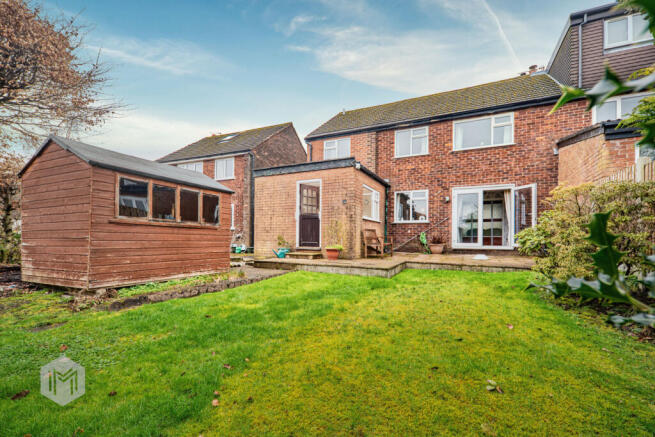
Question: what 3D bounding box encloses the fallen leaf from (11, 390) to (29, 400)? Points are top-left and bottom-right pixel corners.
[{"bbox_3d":[-1.760,1.010,1.560,0.050,0.020,0.080,-1,-3,10],"label":"fallen leaf"}]

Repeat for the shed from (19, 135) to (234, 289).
[{"bbox_3d":[-3.620,-0.060,5.330,2.150,2.330,2.520,-1,-3,27],"label":"shed"}]

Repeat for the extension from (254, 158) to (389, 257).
[{"bbox_3d":[-0.120,-0.130,9.500,3.550,2.800,3.100,-1,-3,24],"label":"extension"}]

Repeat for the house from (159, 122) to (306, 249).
[{"bbox_3d":[-5.000,-1.950,17.300,6.100,7.600,7.700,-1,-3,21],"label":"house"}]

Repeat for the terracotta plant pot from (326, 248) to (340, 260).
[{"bbox_3d":[0.147,0.968,7.300,0.340,0.310,0.340,0,-3,0],"label":"terracotta plant pot"}]

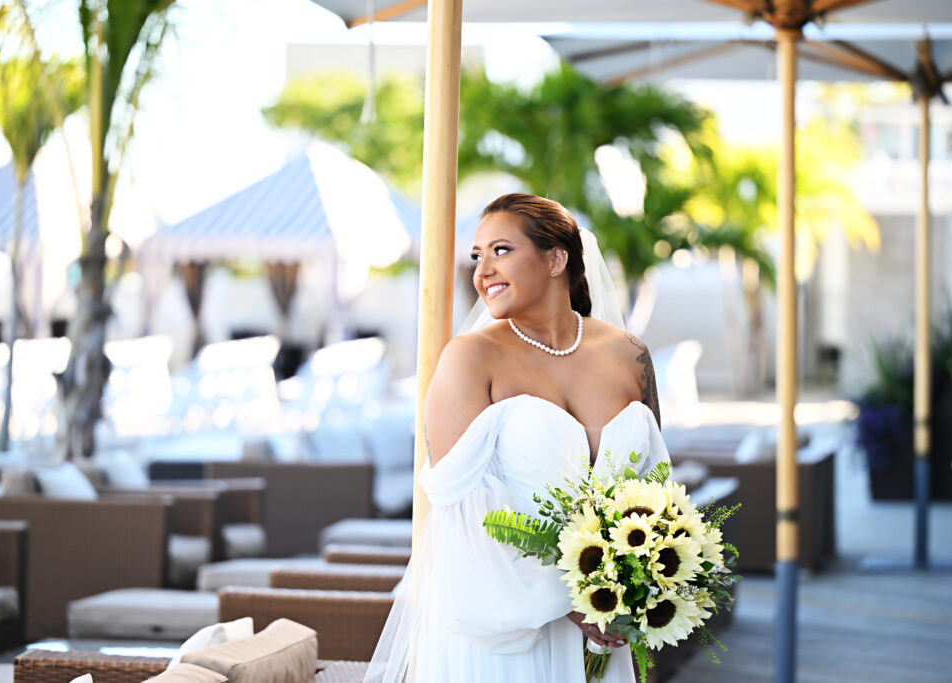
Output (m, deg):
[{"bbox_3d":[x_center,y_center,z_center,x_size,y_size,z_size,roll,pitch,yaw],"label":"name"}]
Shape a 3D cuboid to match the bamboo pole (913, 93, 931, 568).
[{"bbox_3d":[2.155,-0.061,16.457,0.066,2.300,0.066,0,2,13],"label":"bamboo pole"}]

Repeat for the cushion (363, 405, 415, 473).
[{"bbox_3d":[-0.423,0.500,17.724,0.150,0.400,0.450,-20,-3,13],"label":"cushion"}]

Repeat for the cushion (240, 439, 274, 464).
[{"bbox_3d":[-0.978,0.611,15.927,0.130,0.340,0.400,-18,-2,13],"label":"cushion"}]

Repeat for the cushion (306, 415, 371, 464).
[{"bbox_3d":[-0.679,0.546,17.225,0.150,0.400,0.450,-20,-3,13],"label":"cushion"}]

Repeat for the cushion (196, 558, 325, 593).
[{"bbox_3d":[-0.613,0.864,12.447,0.660,0.120,0.570,0,2,13],"label":"cushion"}]

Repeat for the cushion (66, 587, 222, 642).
[{"bbox_3d":[-0.926,0.903,11.189,0.660,0.120,0.570,0,2,13],"label":"cushion"}]

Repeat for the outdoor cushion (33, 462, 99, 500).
[{"bbox_3d":[-1.657,0.668,13.777,0.130,0.360,0.420,-32,-5,12],"label":"outdoor cushion"}]

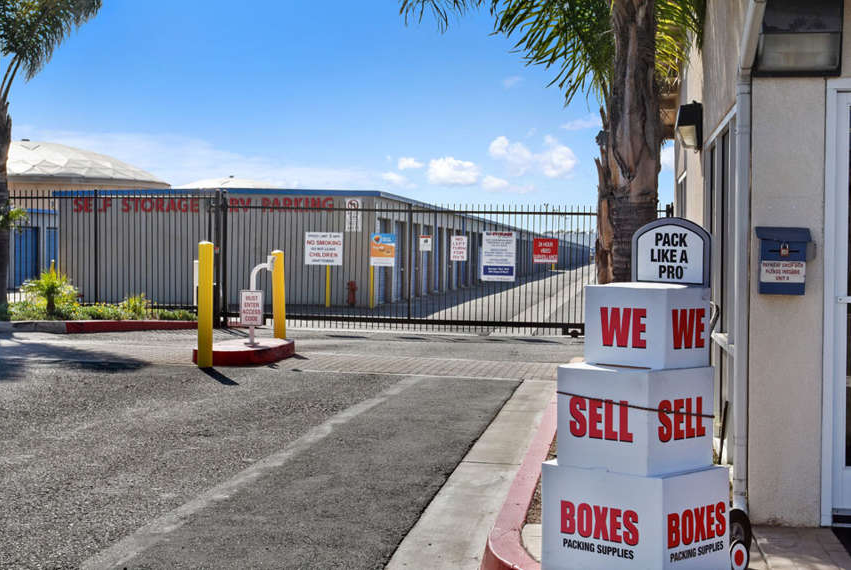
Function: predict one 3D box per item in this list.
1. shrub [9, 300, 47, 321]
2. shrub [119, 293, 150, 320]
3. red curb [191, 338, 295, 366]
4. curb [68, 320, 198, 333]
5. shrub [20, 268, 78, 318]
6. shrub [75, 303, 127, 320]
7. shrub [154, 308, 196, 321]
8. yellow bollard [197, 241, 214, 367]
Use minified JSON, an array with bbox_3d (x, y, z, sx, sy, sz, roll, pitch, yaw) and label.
[{"bbox_3d":[-7.224,0.463,25.000,0.690,0.360,0.600,0,1,0],"label":"shrub"},{"bbox_3d":[-5.327,0.395,25.300,0.540,0.500,0.500,0,1,0],"label":"shrub"},{"bbox_3d":[-2.397,0.870,18.100,0.960,0.180,3.100,0,1,8],"label":"red curb"},{"bbox_3d":[-5.244,0.752,24.650,2.450,0.180,0.170,0,1,0],"label":"curb"},{"bbox_3d":[-6.906,0.156,25.300,1.030,0.900,0.980,0,1,0],"label":"shrub"},{"bbox_3d":[-5.899,0.481,25.000,0.920,0.320,0.650,0,1,0],"label":"shrub"},{"bbox_3d":[-4.556,0.538,25.100,0.780,0.220,0.550,0,1,0],"label":"shrub"},{"bbox_3d":[-2.619,0.227,16.450,0.174,1.500,0.174,0,1,0],"label":"yellow bollard"}]

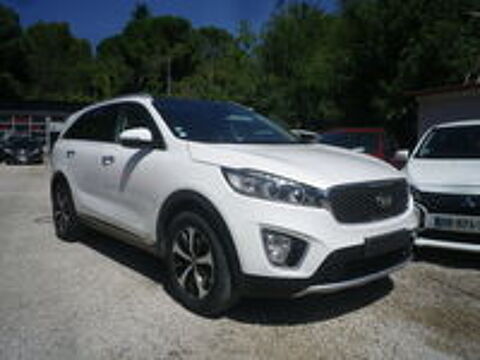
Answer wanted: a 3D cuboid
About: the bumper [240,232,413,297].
[{"bbox_3d":[0.827,0.479,2.675,1.750,0.340,0.460,-5,7,-41],"label":"bumper"}]

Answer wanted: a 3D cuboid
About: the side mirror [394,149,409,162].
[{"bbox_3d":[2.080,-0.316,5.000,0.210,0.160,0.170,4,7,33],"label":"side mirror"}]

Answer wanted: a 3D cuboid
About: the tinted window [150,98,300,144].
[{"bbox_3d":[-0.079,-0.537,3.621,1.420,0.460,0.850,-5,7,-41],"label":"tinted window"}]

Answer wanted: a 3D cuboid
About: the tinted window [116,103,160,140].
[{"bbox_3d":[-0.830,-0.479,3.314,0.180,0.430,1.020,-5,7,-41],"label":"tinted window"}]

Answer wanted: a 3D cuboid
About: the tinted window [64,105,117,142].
[{"bbox_3d":[-1.636,-0.589,4.237,0.180,0.400,1.300,-5,7,-41],"label":"tinted window"}]

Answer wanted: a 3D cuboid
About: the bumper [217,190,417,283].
[{"bbox_3d":[0.762,0.292,2.732,1.840,0.570,0.630,-5,7,-41],"label":"bumper"}]

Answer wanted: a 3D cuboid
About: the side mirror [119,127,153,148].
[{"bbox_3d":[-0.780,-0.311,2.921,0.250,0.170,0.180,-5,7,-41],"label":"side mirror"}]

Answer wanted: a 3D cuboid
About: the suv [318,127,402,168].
[{"bbox_3d":[2.719,-0.591,10.200,1.800,1.570,4.200,5,8,44],"label":"suv"}]

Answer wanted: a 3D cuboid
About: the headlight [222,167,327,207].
[{"bbox_3d":[0.203,0.041,2.298,0.450,0.220,0.460,-5,7,-41],"label":"headlight"}]

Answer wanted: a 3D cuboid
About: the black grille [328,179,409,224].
[{"bbox_3d":[0.907,0.139,2.551,0.970,0.270,0.150,-5,7,-41],"label":"black grille"}]

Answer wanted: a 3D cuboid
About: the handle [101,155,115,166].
[{"bbox_3d":[-1.209,-0.178,3.518,0.060,0.070,0.250,-5,7,-41],"label":"handle"}]

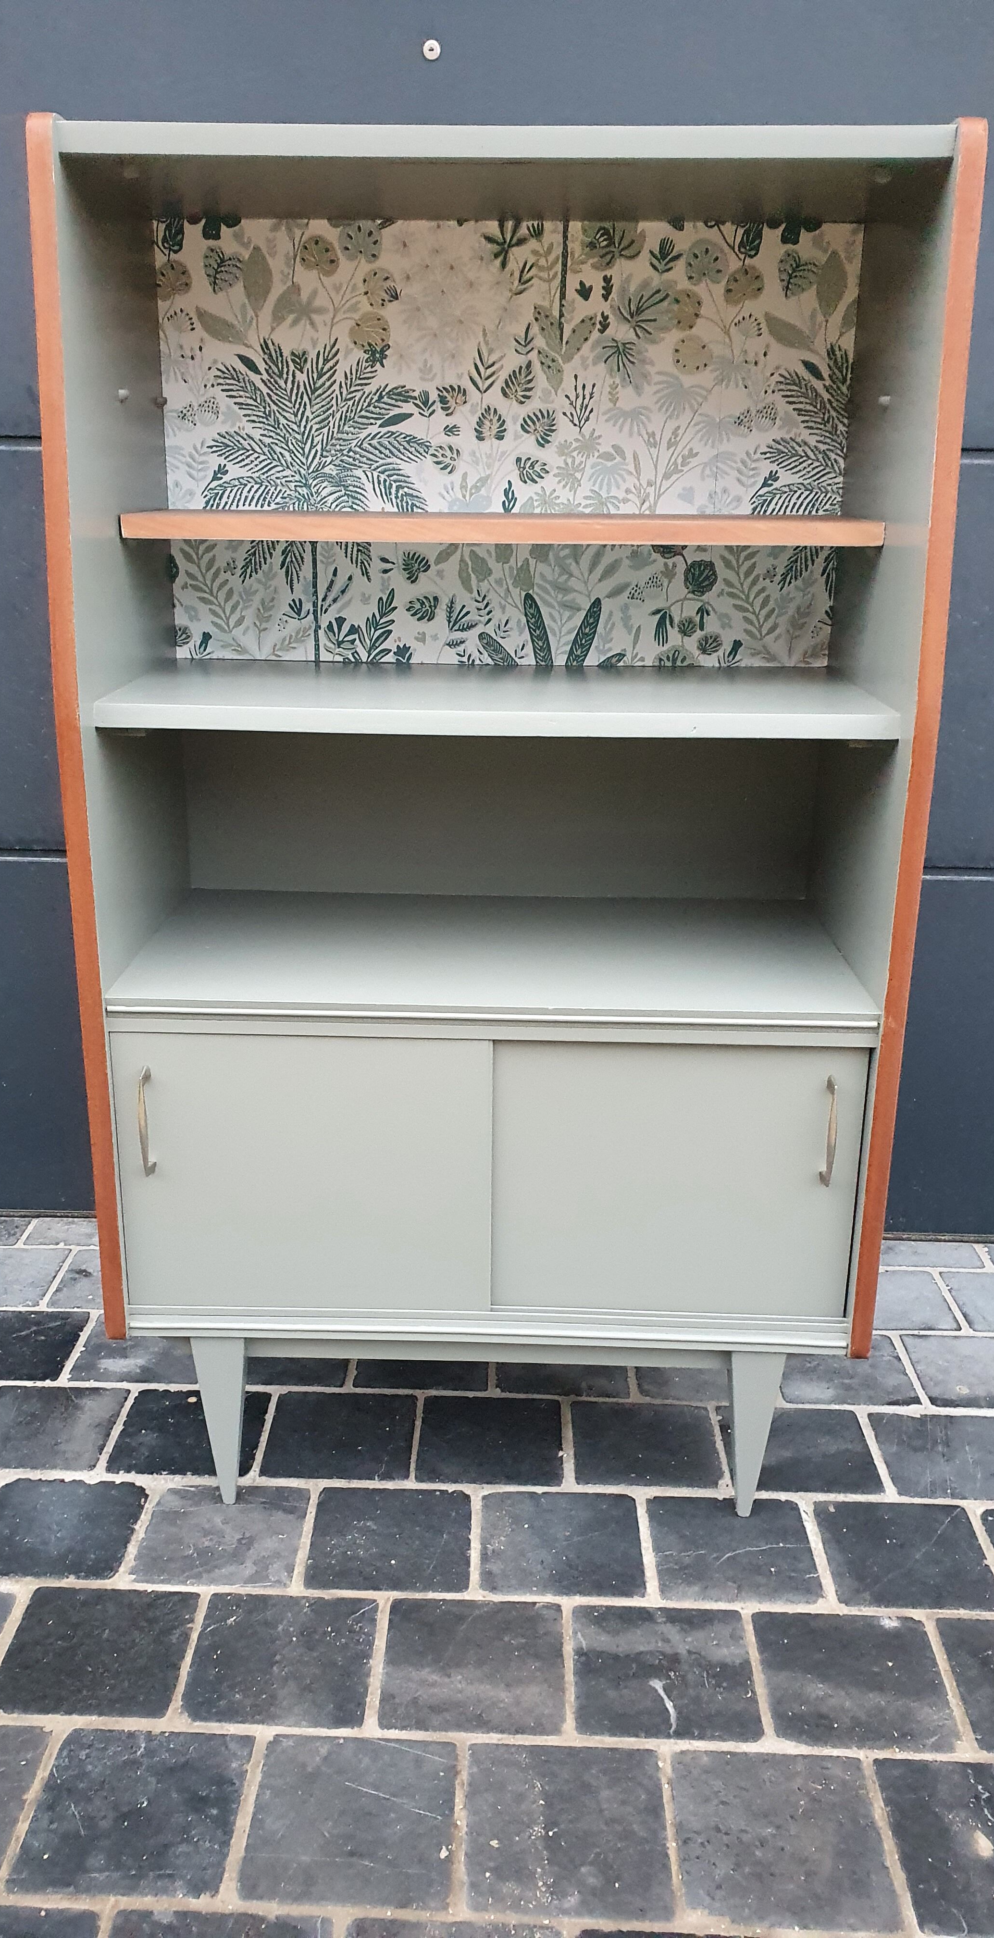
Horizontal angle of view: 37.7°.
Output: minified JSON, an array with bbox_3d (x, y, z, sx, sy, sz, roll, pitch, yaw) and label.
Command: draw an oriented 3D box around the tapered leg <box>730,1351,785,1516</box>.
[{"bbox_3d":[0.251,0.451,1.447,0.052,0.196,0.036,1,19,1],"label":"tapered leg"}]

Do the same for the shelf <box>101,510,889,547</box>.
[{"bbox_3d":[0.005,-0.427,1.408,0.686,0.021,0.194,1,19,1],"label":"shelf"}]

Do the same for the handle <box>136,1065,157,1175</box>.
[{"bbox_3d":[-0.321,0.145,1.330,0.009,0.110,0.030,1,19,1],"label":"handle"}]

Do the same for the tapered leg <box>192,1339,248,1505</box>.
[{"bbox_3d":[-0.270,0.442,1.455,0.053,0.196,0.036,1,19,1],"label":"tapered leg"}]

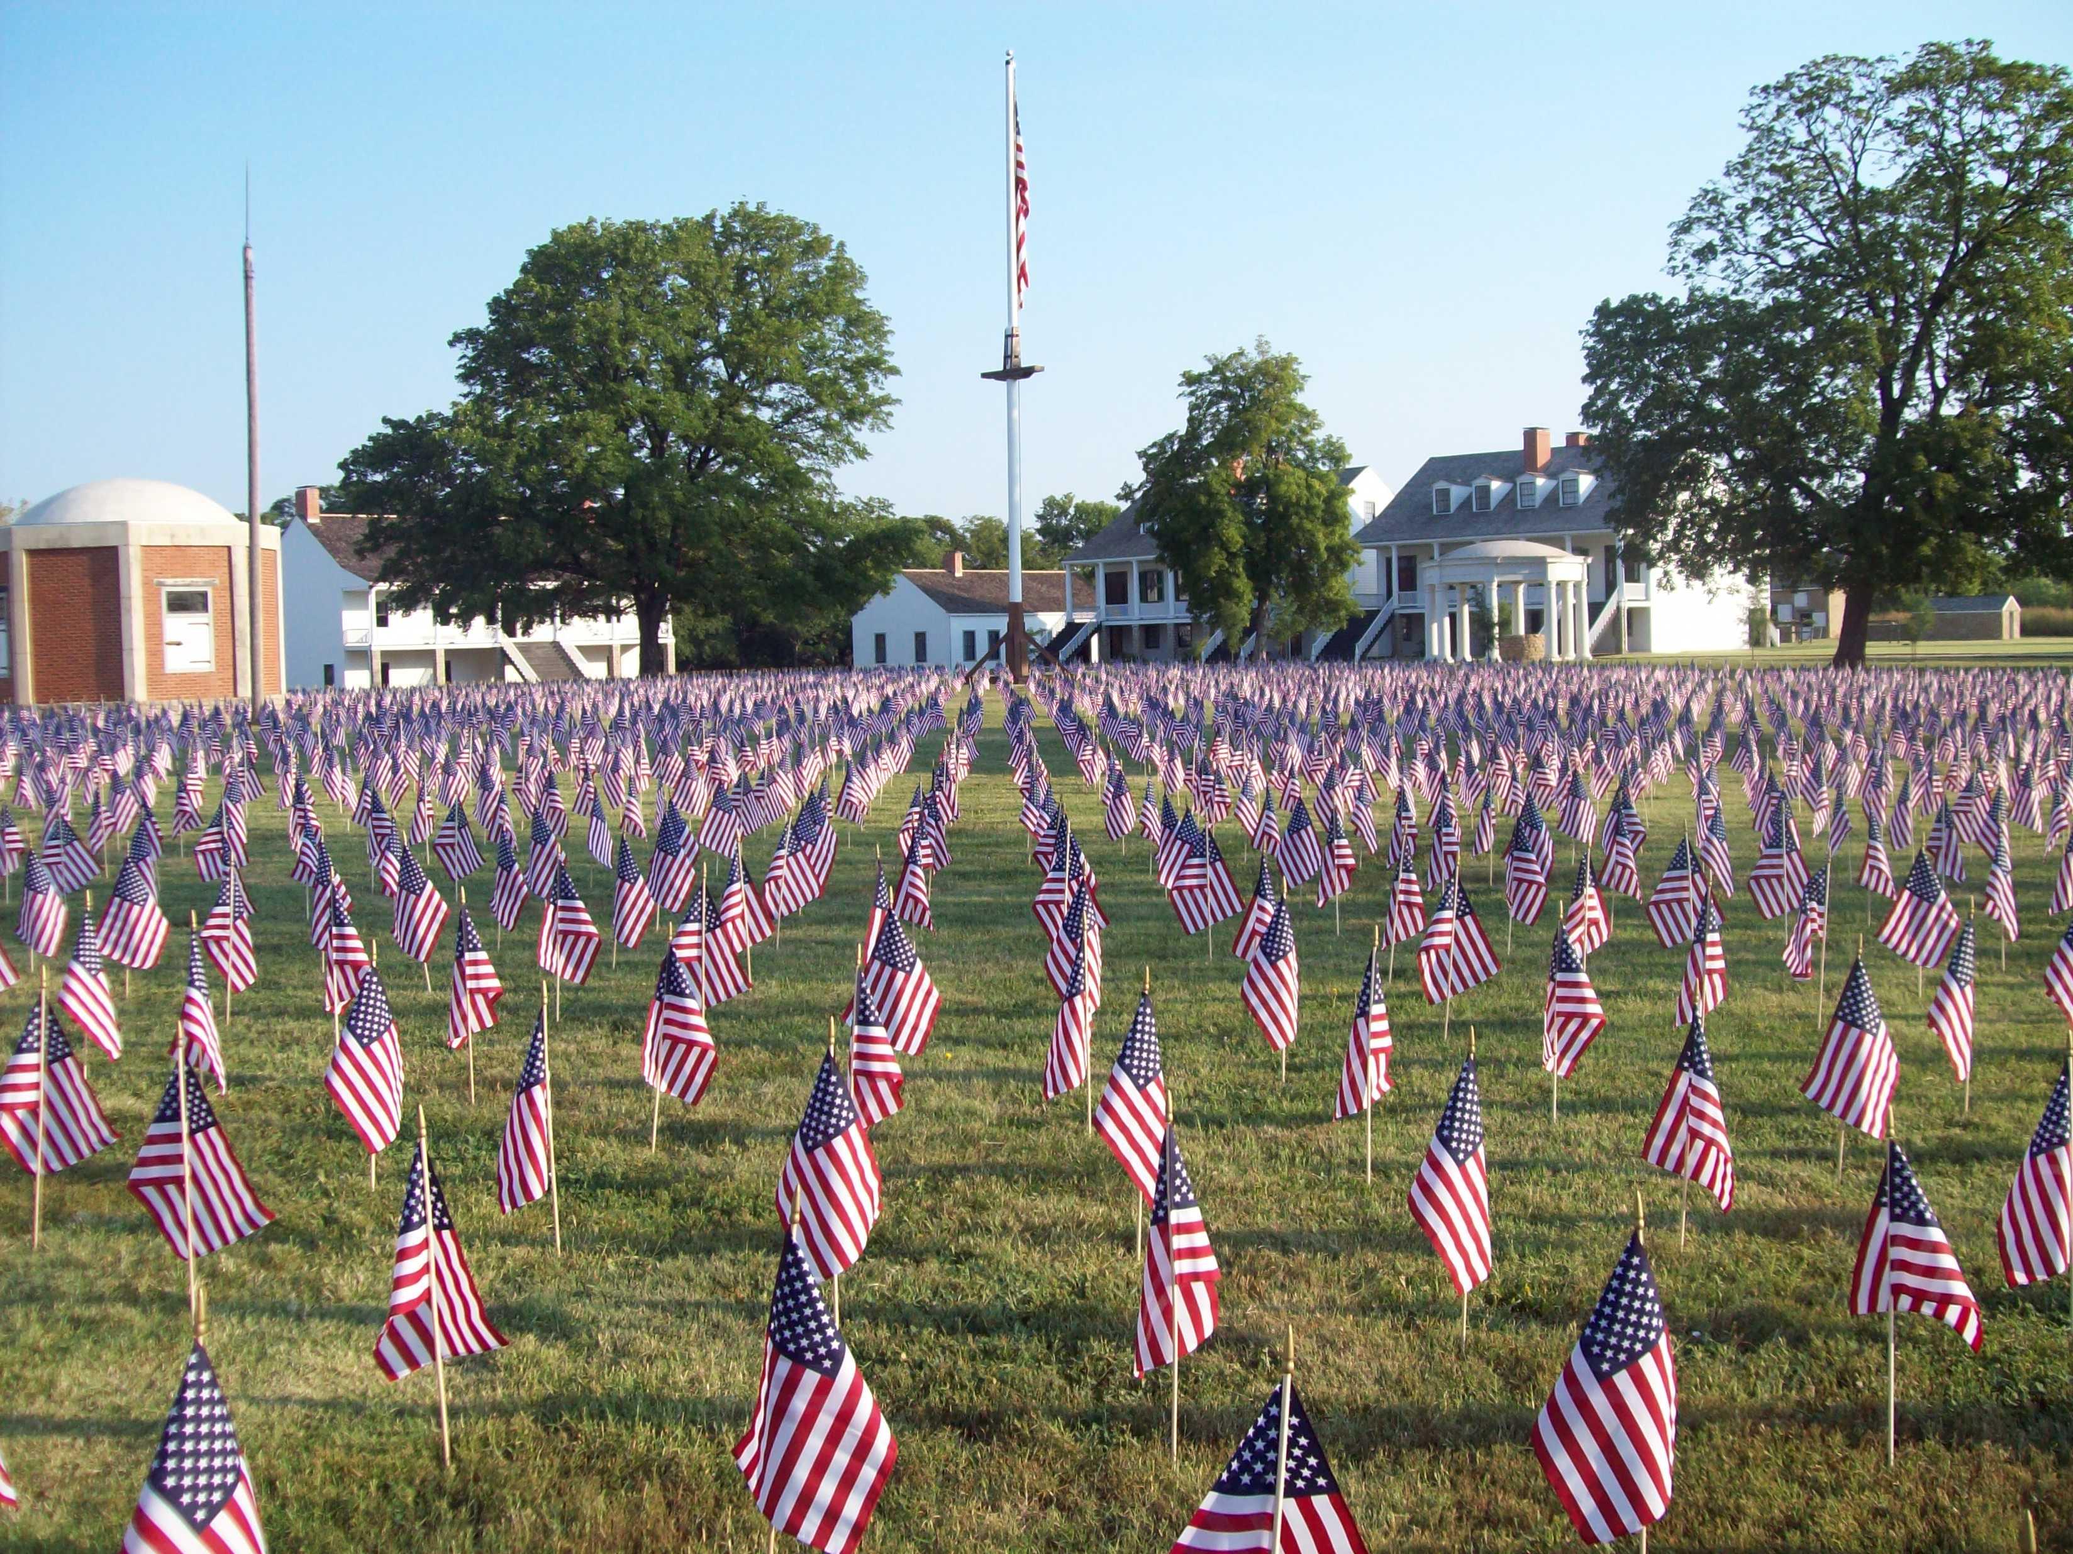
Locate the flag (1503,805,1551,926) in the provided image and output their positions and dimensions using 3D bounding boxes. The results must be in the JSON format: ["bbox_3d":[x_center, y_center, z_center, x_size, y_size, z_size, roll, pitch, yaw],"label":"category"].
[{"bbox_3d":[2.196,0.410,9.650,0.210,0.510,0.140,0,4,8],"label":"flag"}]

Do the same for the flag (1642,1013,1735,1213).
[{"bbox_3d":[1.623,0.839,5.367,0.227,0.486,0.150,1,4,9],"label":"flag"}]

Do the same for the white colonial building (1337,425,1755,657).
[{"bbox_3d":[27.100,-12.300,112.400,12.500,11.500,17.000,-4,5,-39],"label":"white colonial building"}]

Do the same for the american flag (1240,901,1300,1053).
[{"bbox_3d":[0.768,0.659,7.100,0.200,0.500,0.140,0,4,4],"label":"american flag"}]

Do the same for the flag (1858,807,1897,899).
[{"bbox_3d":[4.234,0.383,10.850,0.200,0.450,0.140,0,4,13],"label":"flag"}]

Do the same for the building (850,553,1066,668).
[{"bbox_3d":[-2.700,-9.600,125.000,13.000,6.800,9.500,-4,5,-39],"label":"building"}]

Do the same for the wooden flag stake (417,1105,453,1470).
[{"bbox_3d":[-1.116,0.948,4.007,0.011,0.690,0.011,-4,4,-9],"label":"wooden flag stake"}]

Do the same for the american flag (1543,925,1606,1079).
[{"bbox_3d":[1.695,0.708,6.784,0.188,0.474,0.140,0,4,7],"label":"american flag"}]

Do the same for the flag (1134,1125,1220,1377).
[{"bbox_3d":[0.260,0.876,3.978,0.154,0.454,0.150,0,4,2],"label":"flag"}]

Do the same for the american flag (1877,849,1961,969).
[{"bbox_3d":[3.640,0.545,8.900,0.348,0.495,0.140,1,4,22],"label":"american flag"}]

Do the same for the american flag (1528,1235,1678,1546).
[{"bbox_3d":[0.837,0.903,3.190,0.209,0.458,0.160,0,4,7],"label":"american flag"}]

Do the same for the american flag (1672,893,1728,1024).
[{"bbox_3d":[2.399,0.650,7.800,0.199,0.498,0.150,0,4,17],"label":"american flag"}]

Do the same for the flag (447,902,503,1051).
[{"bbox_3d":[-1.828,0.651,7.014,0.179,0.475,0.140,0,4,-7],"label":"flag"}]

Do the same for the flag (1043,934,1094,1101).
[{"bbox_3d":[0.101,0.746,6.689,0.160,0.523,0.160,-1,4,1],"label":"flag"}]

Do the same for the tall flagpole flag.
[{"bbox_3d":[-0.600,-11.583,61.387,1.700,17.900,1.400,3,5,43],"label":"tall flagpole flag"}]

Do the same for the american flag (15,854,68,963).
[{"bbox_3d":[-4.755,0.615,10.300,0.248,0.526,0.140,-3,4,-25],"label":"american flag"}]

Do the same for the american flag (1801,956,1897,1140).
[{"bbox_3d":[2.241,0.748,5.944,0.256,0.499,0.150,1,4,11],"label":"american flag"}]

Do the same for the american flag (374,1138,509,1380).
[{"bbox_3d":[-1.114,0.903,4.040,0.250,0.450,0.150,-1,4,-9],"label":"american flag"}]

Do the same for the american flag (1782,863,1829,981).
[{"bbox_3d":[2.962,0.561,8.300,0.181,0.455,0.150,1,4,20],"label":"american flag"}]

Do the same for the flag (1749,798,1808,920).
[{"bbox_3d":[3.509,0.406,10.200,0.280,0.510,0.150,0,4,12],"label":"flag"}]

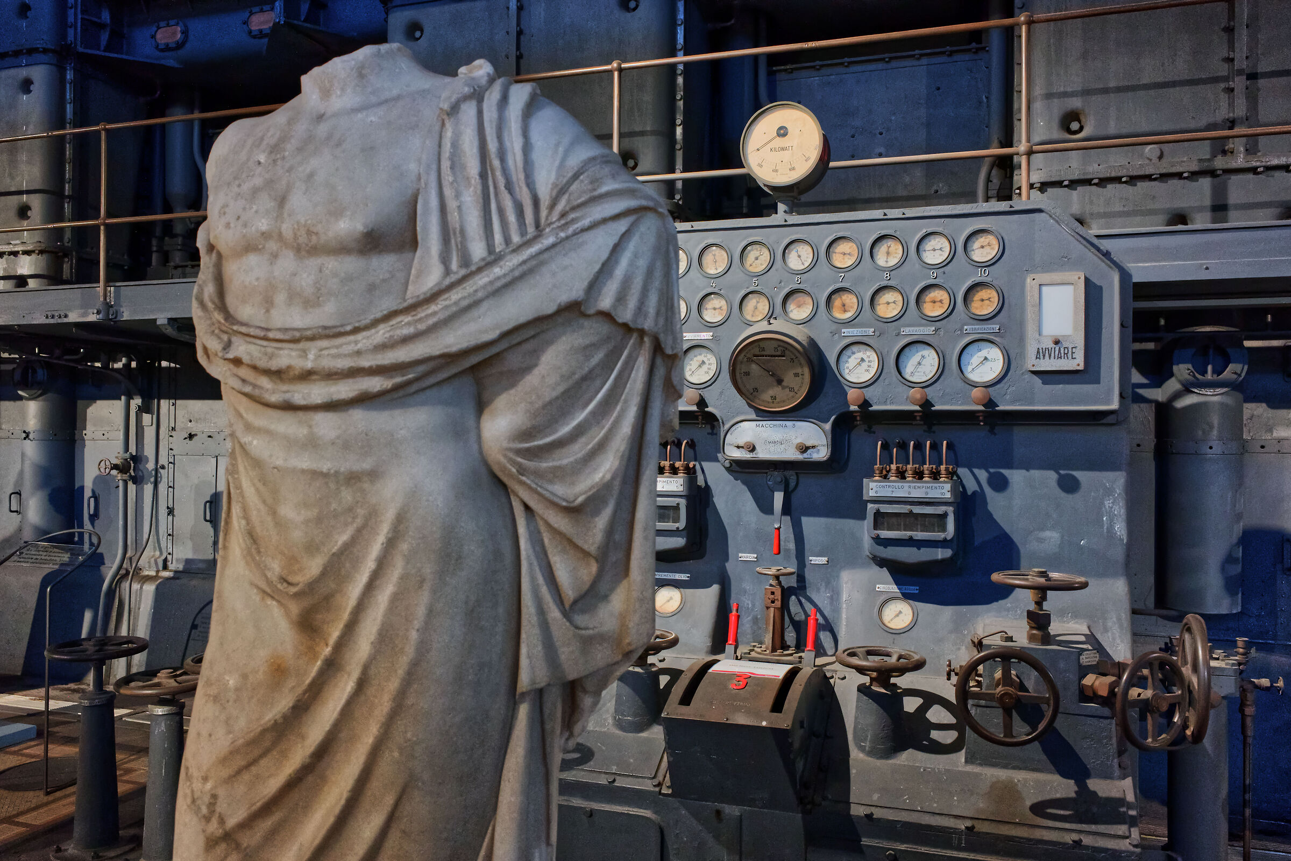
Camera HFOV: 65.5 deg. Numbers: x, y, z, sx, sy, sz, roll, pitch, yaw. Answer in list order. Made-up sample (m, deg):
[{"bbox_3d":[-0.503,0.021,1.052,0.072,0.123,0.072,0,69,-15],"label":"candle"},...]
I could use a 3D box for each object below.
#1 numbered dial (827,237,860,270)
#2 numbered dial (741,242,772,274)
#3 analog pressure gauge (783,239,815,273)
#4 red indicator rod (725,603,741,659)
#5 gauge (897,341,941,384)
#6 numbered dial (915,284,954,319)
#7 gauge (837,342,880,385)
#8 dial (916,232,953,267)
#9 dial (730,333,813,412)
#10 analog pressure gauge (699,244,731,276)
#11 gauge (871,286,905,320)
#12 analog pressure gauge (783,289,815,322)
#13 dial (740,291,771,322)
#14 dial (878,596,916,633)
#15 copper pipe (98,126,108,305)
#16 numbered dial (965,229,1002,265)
[{"bbox_3d":[0.750,-0.668,3.801,0.128,0.128,0.040,0,0,19],"label":"numbered dial"},{"bbox_3d":[0.371,-0.576,3.346,0.114,0.114,0.036,0,0,18],"label":"numbered dial"},{"bbox_3d":[0.589,-0.670,3.857,0.128,0.128,0.040,0,0,19],"label":"analog pressure gauge"},{"bbox_3d":[0.322,0.738,3.700,0.038,0.210,0.038,0,-27,19],"label":"red indicator rod"},{"bbox_3d":[0.867,-0.216,3.182,0.143,0.143,0.040,0,0,18],"label":"gauge"},{"bbox_3d":[1.063,-0.475,3.694,0.128,0.128,0.040,0,0,19],"label":"numbered dial"},{"bbox_3d":[0.688,-0.215,3.242,0.143,0.143,0.040,0,0,18],"label":"gauge"},{"bbox_3d":[1.063,-0.666,3.694,0.128,0.128,0.040,0,0,19],"label":"dial"},{"bbox_3d":[0.419,-0.199,3.270,0.265,0.265,0.100,0,13,18],"label":"dial"},{"bbox_3d":[0.235,-0.577,3.392,0.114,0.114,0.036,0,0,18],"label":"analog pressure gauge"},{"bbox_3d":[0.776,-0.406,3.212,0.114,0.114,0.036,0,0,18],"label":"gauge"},{"bbox_3d":[0.507,-0.411,3.302,0.114,0.114,0.036,0,0,18],"label":"analog pressure gauge"},{"bbox_3d":[0.368,-0.413,3.348,0.114,0.114,0.036,0,0,18],"label":"dial"},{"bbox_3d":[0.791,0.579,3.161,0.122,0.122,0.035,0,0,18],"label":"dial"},{"bbox_3d":[-3.091,-1.222,5.720,0.045,1.010,0.045,0,0,19],"label":"copper pipe"},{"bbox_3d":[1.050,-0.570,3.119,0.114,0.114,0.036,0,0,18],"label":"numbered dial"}]

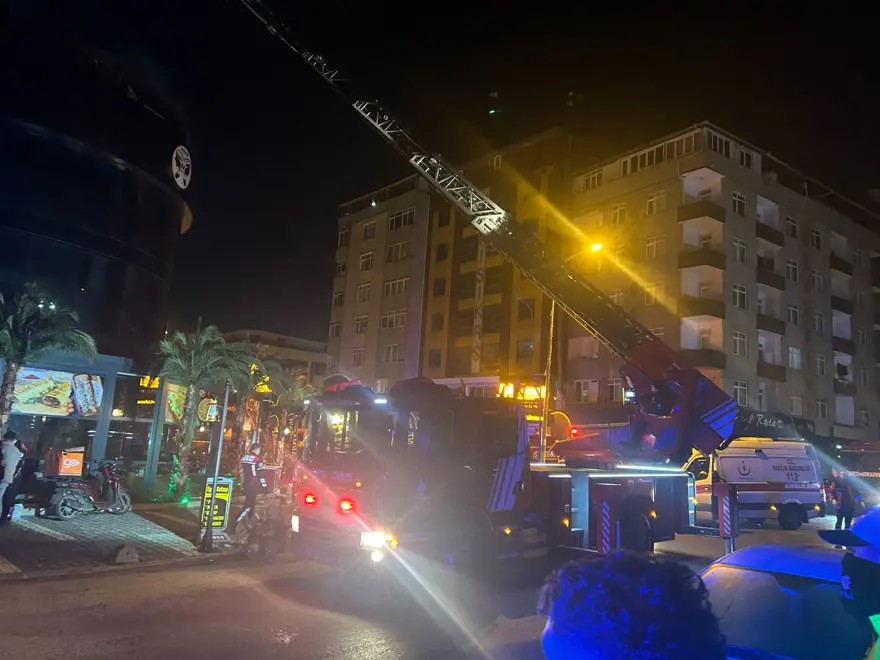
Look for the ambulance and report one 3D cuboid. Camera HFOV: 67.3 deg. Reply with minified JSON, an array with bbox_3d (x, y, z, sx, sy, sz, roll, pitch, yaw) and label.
[{"bbox_3d":[8.145,4.372,19.557,5.900,2.700,2.050,5,-9,-16],"label":"ambulance"}]

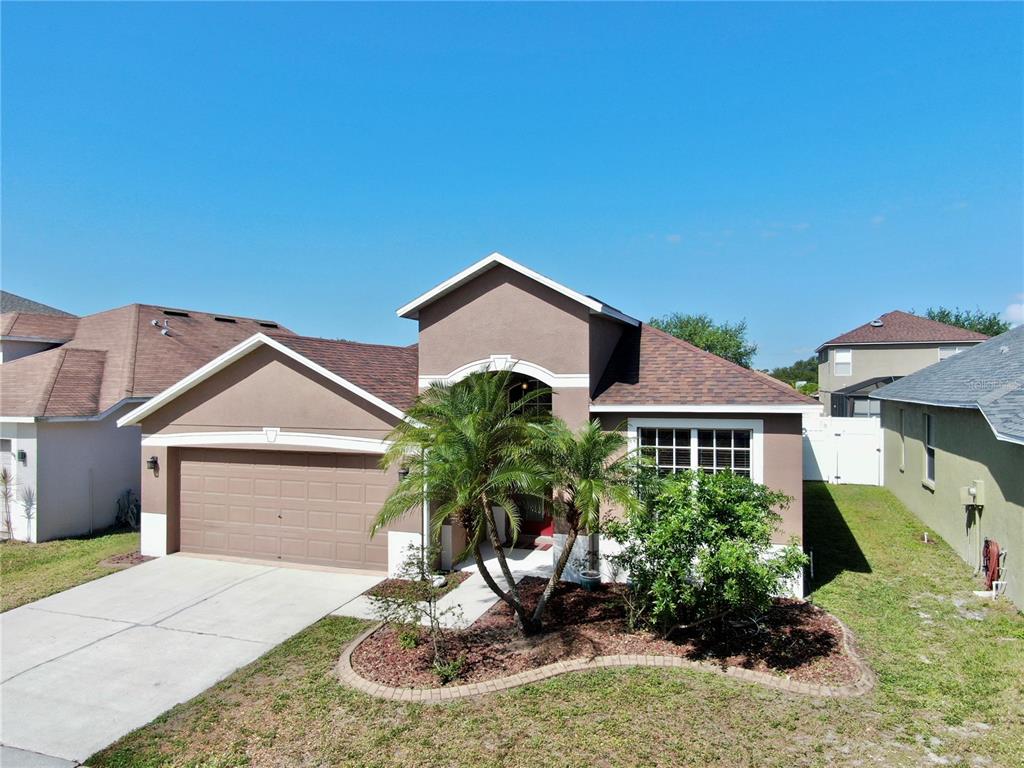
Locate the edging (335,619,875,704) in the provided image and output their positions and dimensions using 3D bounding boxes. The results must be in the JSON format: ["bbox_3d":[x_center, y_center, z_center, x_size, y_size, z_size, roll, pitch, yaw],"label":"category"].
[{"bbox_3d":[1.200,3.280,8.900,6.900,0.140,3.000,0,0,0],"label":"edging"}]

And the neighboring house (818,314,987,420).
[{"bbox_3d":[25.039,-0.820,46.360,9.600,8.200,10.500,0,0,19],"label":"neighboring house"}]

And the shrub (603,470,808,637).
[{"bbox_3d":[2.650,2.220,9.650,2.700,2.150,2.200,0,0,19],"label":"shrub"}]

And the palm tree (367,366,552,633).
[{"bbox_3d":[-0.670,1.530,9.500,2.350,3.500,2.300,0,0,0],"label":"palm tree"}]

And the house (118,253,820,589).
[{"bbox_3d":[1.032,0.330,19.038,12.800,5.900,16.500,0,0,19],"label":"house"}]

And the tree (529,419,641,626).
[{"bbox_3d":[1.000,1.860,9.750,1.650,2.850,1.600,0,0,19],"label":"tree"}]

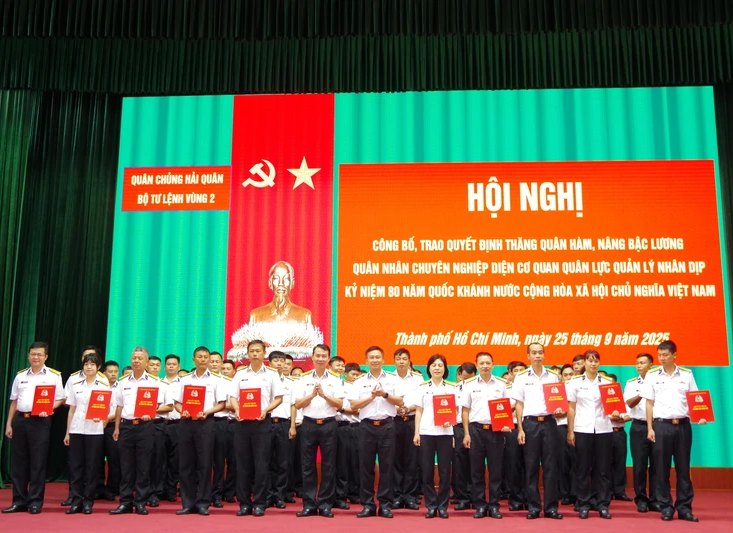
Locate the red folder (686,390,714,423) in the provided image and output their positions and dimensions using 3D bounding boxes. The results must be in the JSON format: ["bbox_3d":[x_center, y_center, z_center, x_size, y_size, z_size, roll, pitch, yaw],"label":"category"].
[{"bbox_3d":[3.263,1.372,7.800,0.222,0.307,0.015,-6,-21,10],"label":"red folder"}]

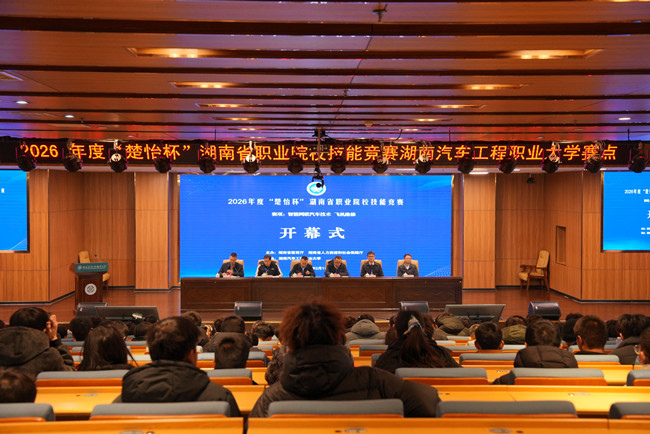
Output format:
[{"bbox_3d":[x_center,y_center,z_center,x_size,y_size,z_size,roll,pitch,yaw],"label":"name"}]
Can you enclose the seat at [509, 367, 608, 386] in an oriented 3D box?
[{"bbox_3d":[1.101,1.152,4.105,0.500,0.900,0.550,0,2,-2],"label":"seat"}]

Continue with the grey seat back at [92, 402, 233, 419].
[{"bbox_3d":[-0.570,1.090,2.930,0.510,0.920,0.600,0,1,0],"label":"grey seat back"}]

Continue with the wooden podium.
[{"bbox_3d":[-5.291,1.605,18.300,0.780,1.150,0.550,-1,2,-27],"label":"wooden podium"}]

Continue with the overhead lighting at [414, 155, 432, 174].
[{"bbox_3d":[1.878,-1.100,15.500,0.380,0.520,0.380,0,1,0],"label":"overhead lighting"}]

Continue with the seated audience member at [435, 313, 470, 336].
[{"bbox_3d":[1.455,1.690,9.350,0.500,1.180,0.720,0,1,0],"label":"seated audience member"}]

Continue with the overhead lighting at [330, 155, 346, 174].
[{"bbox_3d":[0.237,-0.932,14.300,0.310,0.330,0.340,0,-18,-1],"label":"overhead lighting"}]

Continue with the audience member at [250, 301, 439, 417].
[{"bbox_3d":[0.070,0.933,3.021,0.630,1.250,0.780,0,2,-1],"label":"audience member"}]

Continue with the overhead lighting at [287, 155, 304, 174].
[{"bbox_3d":[-0.580,-1.062,15.979,0.360,0.460,0.380,0,2,-2],"label":"overhead lighting"}]

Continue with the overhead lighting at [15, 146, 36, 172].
[{"bbox_3d":[-5.808,-1.127,15.788,0.380,0.520,0.390,0,2,-2],"label":"overhead lighting"}]

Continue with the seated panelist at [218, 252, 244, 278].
[{"bbox_3d":[-2.160,1.490,18.750,0.600,1.290,0.720,0,1,0],"label":"seated panelist"}]

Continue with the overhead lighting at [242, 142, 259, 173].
[{"bbox_3d":[-1.442,-1.158,15.948,0.360,0.570,0.380,0,2,-2],"label":"overhead lighting"}]

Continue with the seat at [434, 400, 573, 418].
[{"bbox_3d":[0.630,1.090,2.880,0.510,0.920,0.550,0,1,0],"label":"seat"}]

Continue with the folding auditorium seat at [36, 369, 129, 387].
[{"bbox_3d":[-1.170,1.202,4.176,0.520,0.950,0.620,0,2,-1],"label":"folding auditorium seat"}]

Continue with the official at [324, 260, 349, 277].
[{"bbox_3d":[0.294,1.540,19.620,0.550,1.200,0.750,0,2,-1],"label":"official"}]

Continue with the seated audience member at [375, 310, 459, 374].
[{"bbox_3d":[0.466,1.062,4.319,0.500,1.150,0.720,0,2,-2],"label":"seated audience member"}]

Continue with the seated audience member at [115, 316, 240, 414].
[{"bbox_3d":[-0.540,0.958,3.120,0.520,1.200,0.750,0,1,0],"label":"seated audience member"}]

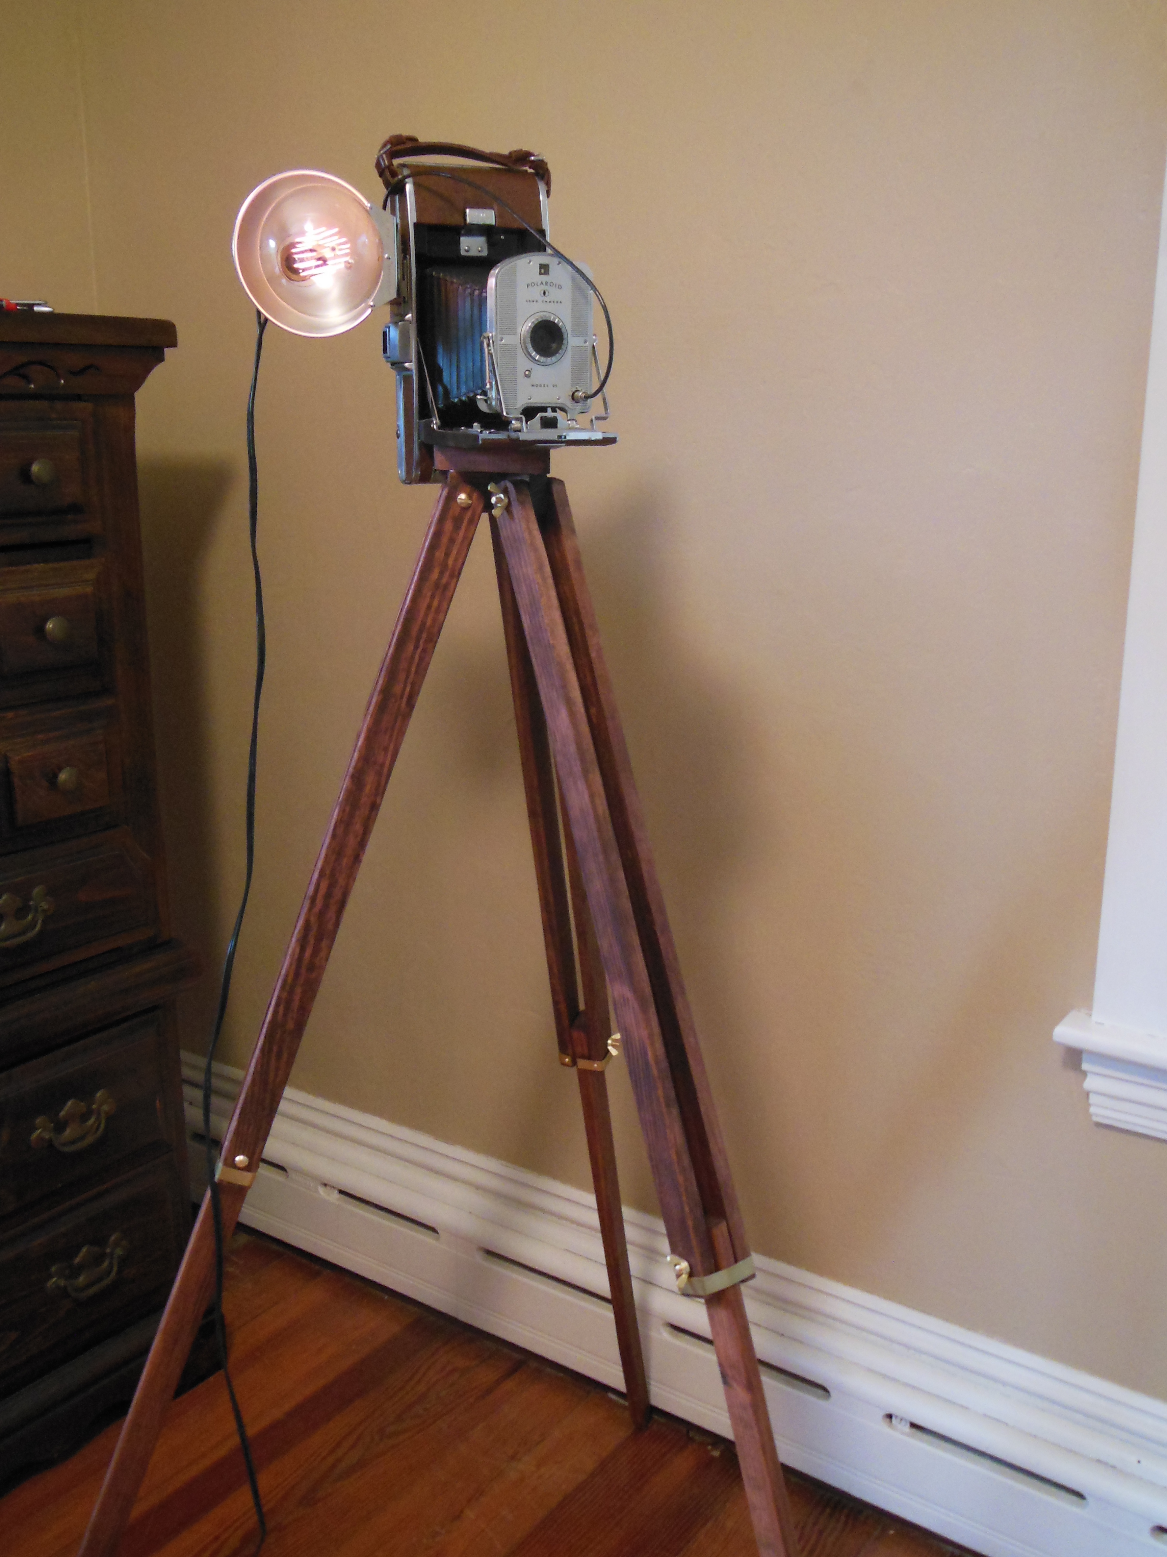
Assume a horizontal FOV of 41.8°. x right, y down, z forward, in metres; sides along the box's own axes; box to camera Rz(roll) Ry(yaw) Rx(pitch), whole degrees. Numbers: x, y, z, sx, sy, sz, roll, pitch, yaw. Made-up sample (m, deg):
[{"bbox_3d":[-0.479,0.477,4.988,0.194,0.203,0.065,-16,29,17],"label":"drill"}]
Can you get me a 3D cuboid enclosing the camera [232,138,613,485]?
[{"bbox_3d":[-0.127,-0.372,1.209,0.270,0.279,0.222,-6,15,-24],"label":"camera"}]

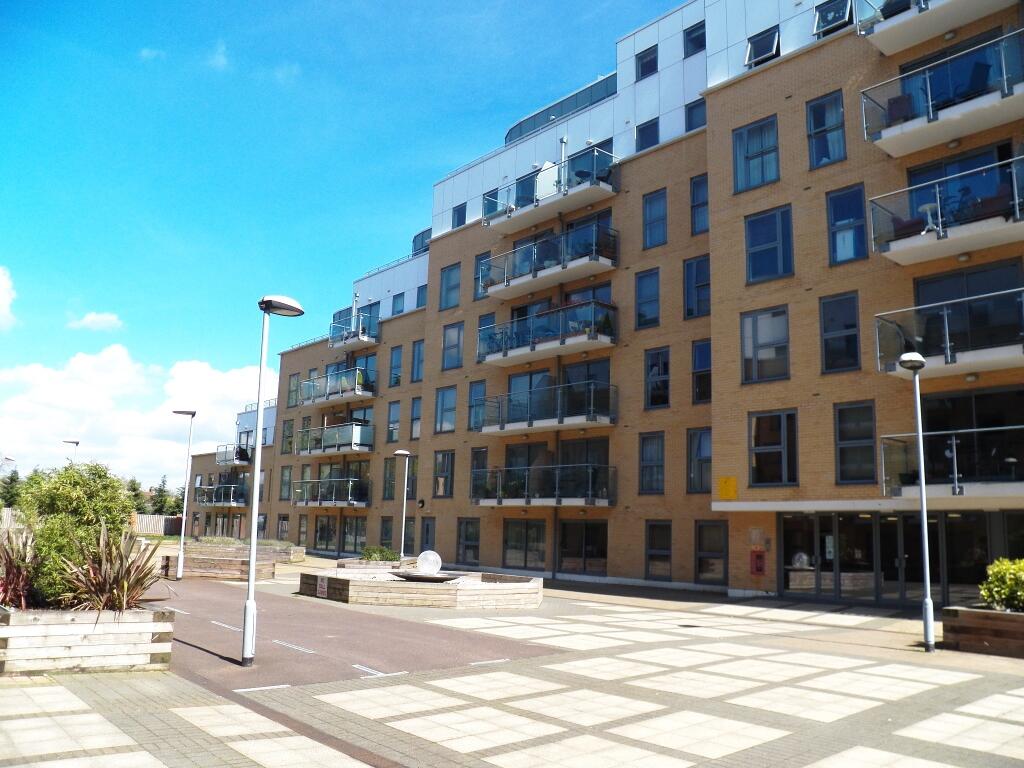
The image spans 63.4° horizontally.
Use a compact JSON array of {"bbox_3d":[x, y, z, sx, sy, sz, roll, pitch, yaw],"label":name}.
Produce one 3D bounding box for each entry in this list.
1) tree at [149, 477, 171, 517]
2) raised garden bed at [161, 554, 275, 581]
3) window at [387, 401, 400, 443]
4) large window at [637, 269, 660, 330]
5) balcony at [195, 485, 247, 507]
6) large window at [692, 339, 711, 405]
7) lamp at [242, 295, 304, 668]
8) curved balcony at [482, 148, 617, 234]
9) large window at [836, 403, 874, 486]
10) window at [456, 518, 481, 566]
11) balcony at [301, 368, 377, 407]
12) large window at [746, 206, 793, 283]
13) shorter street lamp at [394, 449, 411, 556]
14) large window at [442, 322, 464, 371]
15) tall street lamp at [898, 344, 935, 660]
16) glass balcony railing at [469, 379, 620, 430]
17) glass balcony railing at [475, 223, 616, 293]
[{"bbox_3d":[-36.663,12.603,85.674,2.400,6.146,2.400,11,-14,-40],"label":"tree"},{"bbox_3d":[-8.683,5.412,24.233,3.080,0.570,2.000,1,-10,4],"label":"raised garden bed"},{"bbox_3d":[-5.948,1.936,42.063,0.120,2.050,1.040,8,-11,-39],"label":"window"},{"bbox_3d":[4.721,-2.909,28.614,0.180,2.071,1.035,10,-13,-41],"label":"large window"},{"bbox_3d":[-20.240,7.908,57.769,1.250,1.410,6.134,10,-13,-39],"label":"balcony"},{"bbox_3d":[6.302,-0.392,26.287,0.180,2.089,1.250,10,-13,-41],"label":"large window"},{"bbox_3d":[-2.786,1.091,9.832,0.600,4.300,0.270,9,-13,-36],"label":"lamp"},{"bbox_3d":[1.340,-7.404,32.599,1.350,1.420,6.380,11,-14,-41],"label":"curved balcony"},{"bbox_3d":[8.480,1.462,20.385,0.120,2.040,1.050,8,-11,-39],"label":"large window"},{"bbox_3d":[-1.751,6.516,34.212,0.120,1.920,1.420,11,-13,-41],"label":"window"},{"bbox_3d":[-9.501,0.270,45.090,1.250,1.370,6.250,11,-14,-40],"label":"balcony"},{"bbox_3d":[7.224,-3.871,23.203,0.150,1.988,1.426,11,-14,-41],"label":"large window"},{"bbox_3d":[-3.926,4.447,28.905,0.580,4.374,0.360,11,-14,-40],"label":"shorter street lamp"},{"bbox_3d":[-2.571,-1.664,36.930,0.120,2.080,1.430,11,-13,-41],"label":"large window"},{"bbox_3d":[6.748,1.921,13.821,0.650,4.950,0.330,8,-11,-39],"label":"tall street lamp"},{"bbox_3d":[1.086,1.019,31.372,1.141,1.380,6.806,8,-11,-39],"label":"glass balcony railing"},{"bbox_3d":[1.300,-4.577,32.036,1.185,1.390,6.625,8,-11,-39],"label":"glass balcony railing"}]

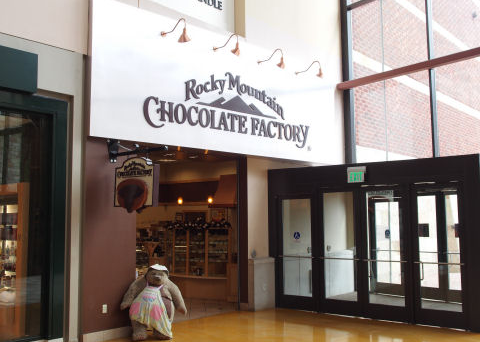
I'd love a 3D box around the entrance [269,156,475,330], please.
[{"bbox_3d":[2.095,1.197,9.146,3.792,2.642,0.250,-5,-7,38],"label":"entrance"}]

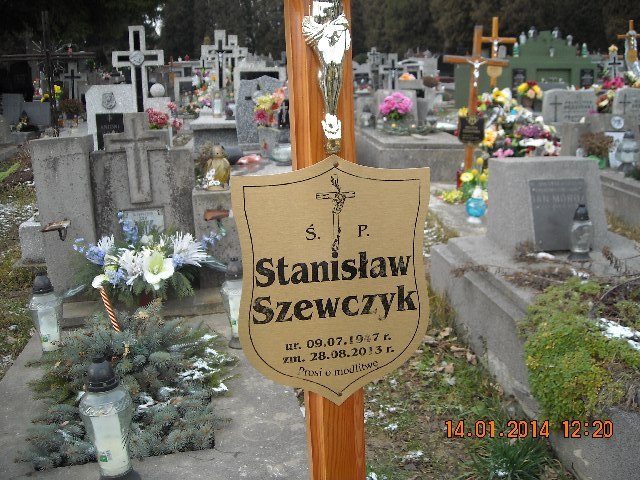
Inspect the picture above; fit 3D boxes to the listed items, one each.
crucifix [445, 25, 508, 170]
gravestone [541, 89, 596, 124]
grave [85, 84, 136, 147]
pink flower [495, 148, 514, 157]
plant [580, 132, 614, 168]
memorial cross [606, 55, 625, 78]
[{"bbox_3d":[1.512,-1.245,6.293,0.660,1.600,0.090,-2,15,-6],"label":"crucifix"},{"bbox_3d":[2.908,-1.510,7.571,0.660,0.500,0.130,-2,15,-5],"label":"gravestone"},{"bbox_3d":[-1.906,-1.068,5.917,0.440,0.680,0.140,-2,15,-7],"label":"grave"},{"bbox_3d":[1.796,-0.835,6.297,0.200,0.110,0.160,-2,15,-7],"label":"pink flower"},{"bbox_3d":[2.484,-0.801,5.792,0.290,0.320,0.280,-2,15,-7],"label":"plant"},{"bbox_3d":[5.746,-3.326,12.583,0.340,0.540,0.100,-2,15,-5],"label":"memorial cross"}]

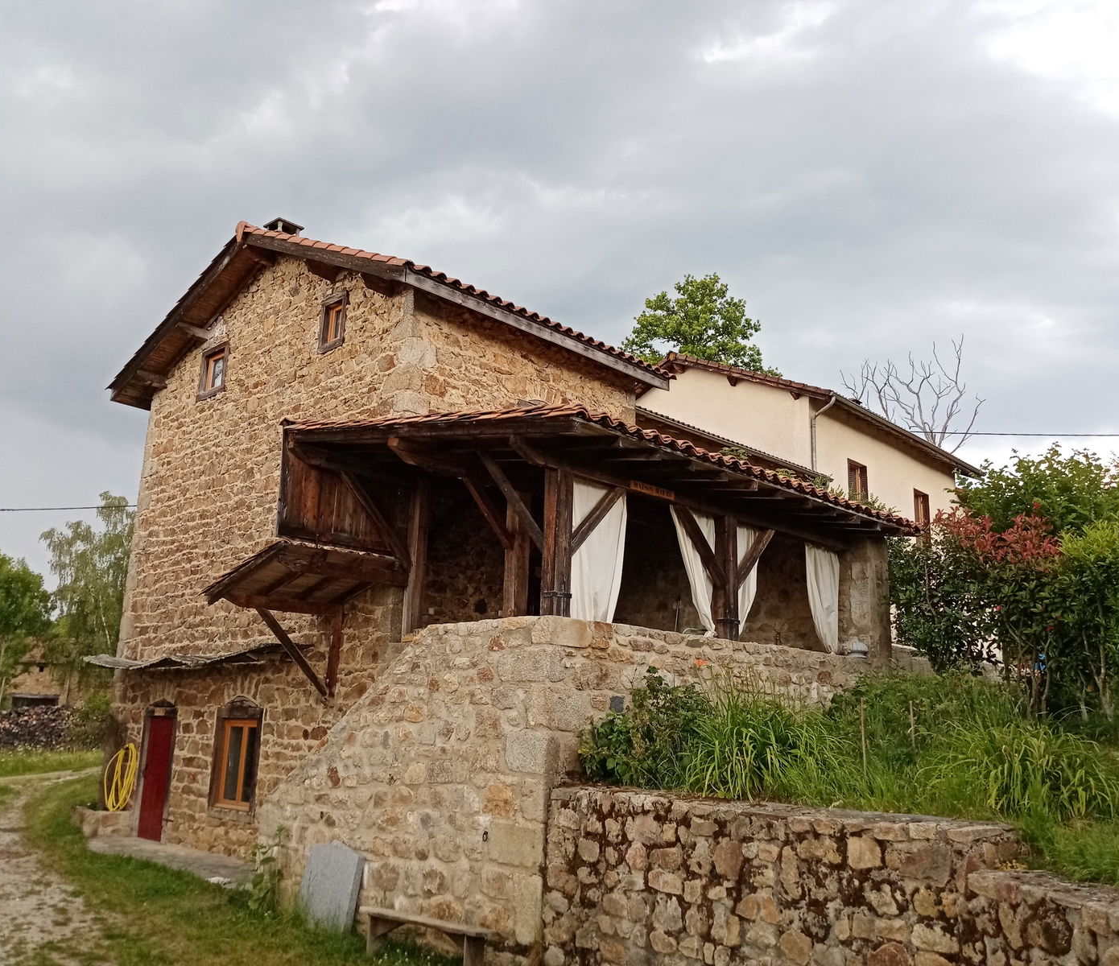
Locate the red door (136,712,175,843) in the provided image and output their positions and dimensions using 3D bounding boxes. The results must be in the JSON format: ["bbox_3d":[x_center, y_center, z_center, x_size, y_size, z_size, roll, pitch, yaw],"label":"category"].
[{"bbox_3d":[-6.324,4.614,15.170,0.840,1.837,0.080,-11,-18,41],"label":"red door"}]

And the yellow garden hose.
[{"bbox_3d":[-7.072,4.744,15.594,0.780,1.080,0.170,-11,-18,41],"label":"yellow garden hose"}]

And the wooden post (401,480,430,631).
[{"bbox_3d":[-1.711,0.849,11.521,0.172,1.848,0.172,-10,-17,42],"label":"wooden post"}]

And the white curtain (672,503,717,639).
[{"bbox_3d":[1.372,0.913,9.857,0.118,1.235,0.773,-10,-17,42],"label":"white curtain"}]

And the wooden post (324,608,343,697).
[{"bbox_3d":[-2.868,2.157,12.309,0.130,1.130,0.130,-11,-18,41],"label":"wooden post"}]

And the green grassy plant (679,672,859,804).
[{"bbox_3d":[1.696,2.000,7.834,1.350,0.920,1.150,-1,-12,12],"label":"green grassy plant"}]

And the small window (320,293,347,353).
[{"bbox_3d":[-3.130,-2.239,13.571,0.622,0.773,0.143,-10,-17,42],"label":"small window"}]

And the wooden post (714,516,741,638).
[{"bbox_3d":[1.746,0.984,10.107,0.176,1.294,0.176,-10,-17,42],"label":"wooden post"}]

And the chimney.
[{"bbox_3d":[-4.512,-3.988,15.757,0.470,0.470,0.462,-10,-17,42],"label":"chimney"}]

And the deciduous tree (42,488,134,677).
[{"bbox_3d":[-17.216,4.783,35.787,4.200,9.000,4.200,-11,-18,41],"label":"deciduous tree"}]

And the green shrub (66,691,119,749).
[{"bbox_3d":[-15.042,7.610,31.000,1.600,1.800,1.500,7,-13,-24],"label":"green shrub"}]

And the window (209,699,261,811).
[{"bbox_3d":[-4.565,3.855,13.653,1.100,1.480,0.160,-11,-18,41],"label":"window"}]

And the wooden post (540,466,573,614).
[{"bbox_3d":[-0.027,0.558,8.552,0.190,1.375,0.190,-11,-18,41],"label":"wooden post"}]

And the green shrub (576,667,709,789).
[{"bbox_3d":[0.706,2.050,8.128,0.900,1.000,0.800,-11,-18,41],"label":"green shrub"}]

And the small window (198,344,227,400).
[{"bbox_3d":[-5.621,-1.810,15.861,0.890,0.840,0.143,-10,-17,42],"label":"small window"}]

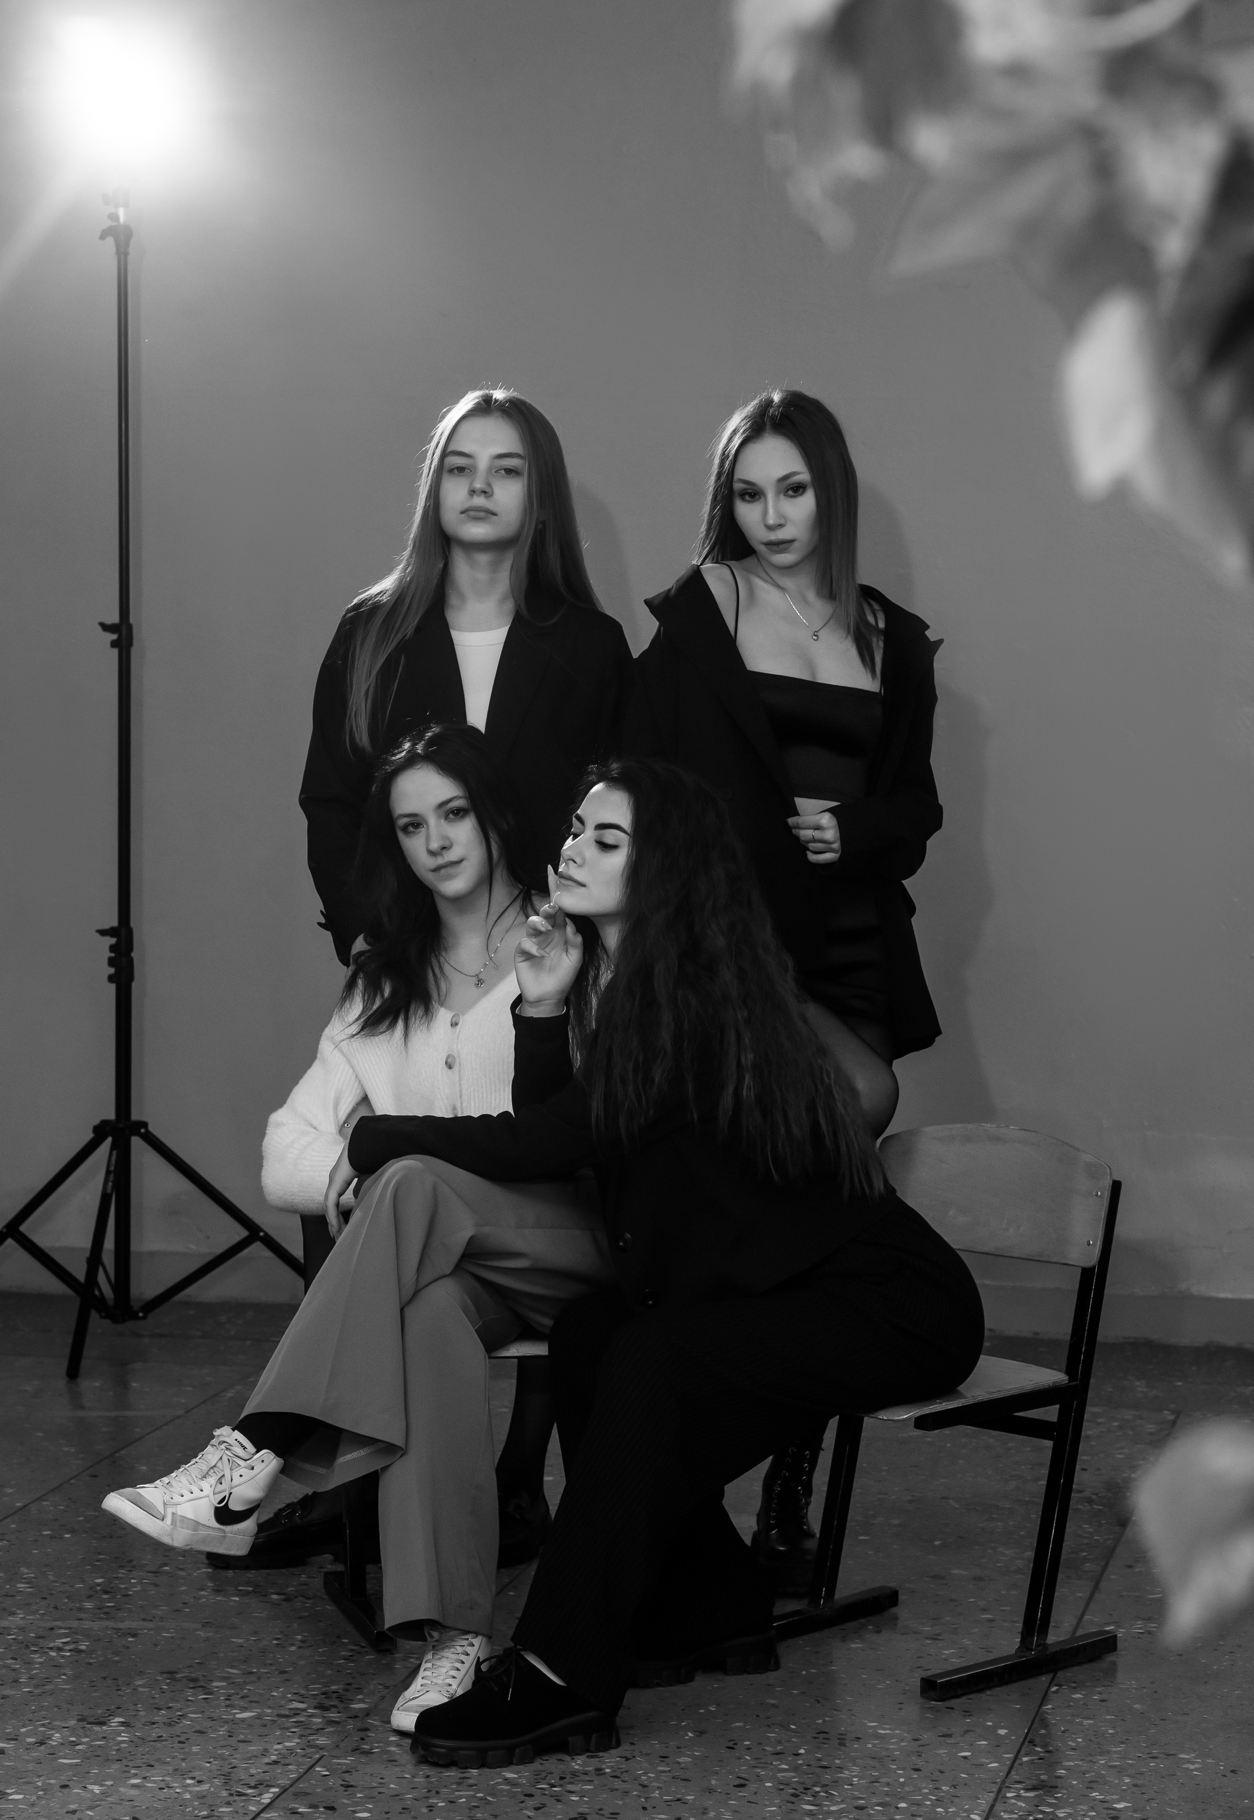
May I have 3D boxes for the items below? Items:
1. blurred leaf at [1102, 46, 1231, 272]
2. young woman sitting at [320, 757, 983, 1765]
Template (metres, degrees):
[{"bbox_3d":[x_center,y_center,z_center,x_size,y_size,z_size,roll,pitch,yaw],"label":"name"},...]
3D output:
[{"bbox_3d":[0.152,-0.211,1.250,0.036,0.063,0.030,1,4,7],"label":"blurred leaf"},{"bbox_3d":[0.055,0.413,5.727,0.860,1.210,0.500,-2,5,-28],"label":"young woman sitting"}]

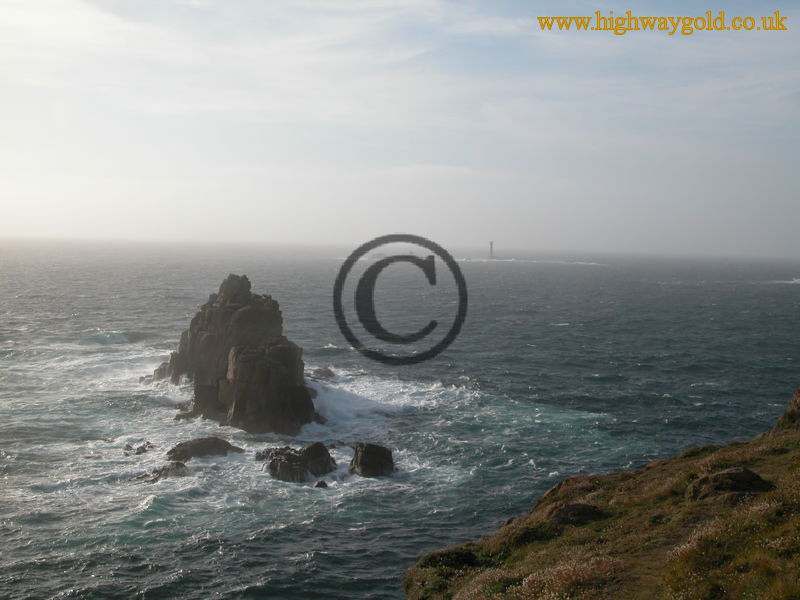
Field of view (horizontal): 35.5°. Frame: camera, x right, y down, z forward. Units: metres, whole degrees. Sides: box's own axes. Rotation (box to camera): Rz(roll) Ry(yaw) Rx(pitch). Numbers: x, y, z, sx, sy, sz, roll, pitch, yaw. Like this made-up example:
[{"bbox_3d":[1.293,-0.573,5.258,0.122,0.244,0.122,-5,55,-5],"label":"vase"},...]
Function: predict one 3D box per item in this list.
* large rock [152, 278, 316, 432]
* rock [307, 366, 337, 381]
[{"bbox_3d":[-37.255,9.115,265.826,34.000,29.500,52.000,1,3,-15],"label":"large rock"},{"bbox_3d":[-21.022,19.414,332.396,8.000,3.300,6.000,1,3,-5],"label":"rock"}]

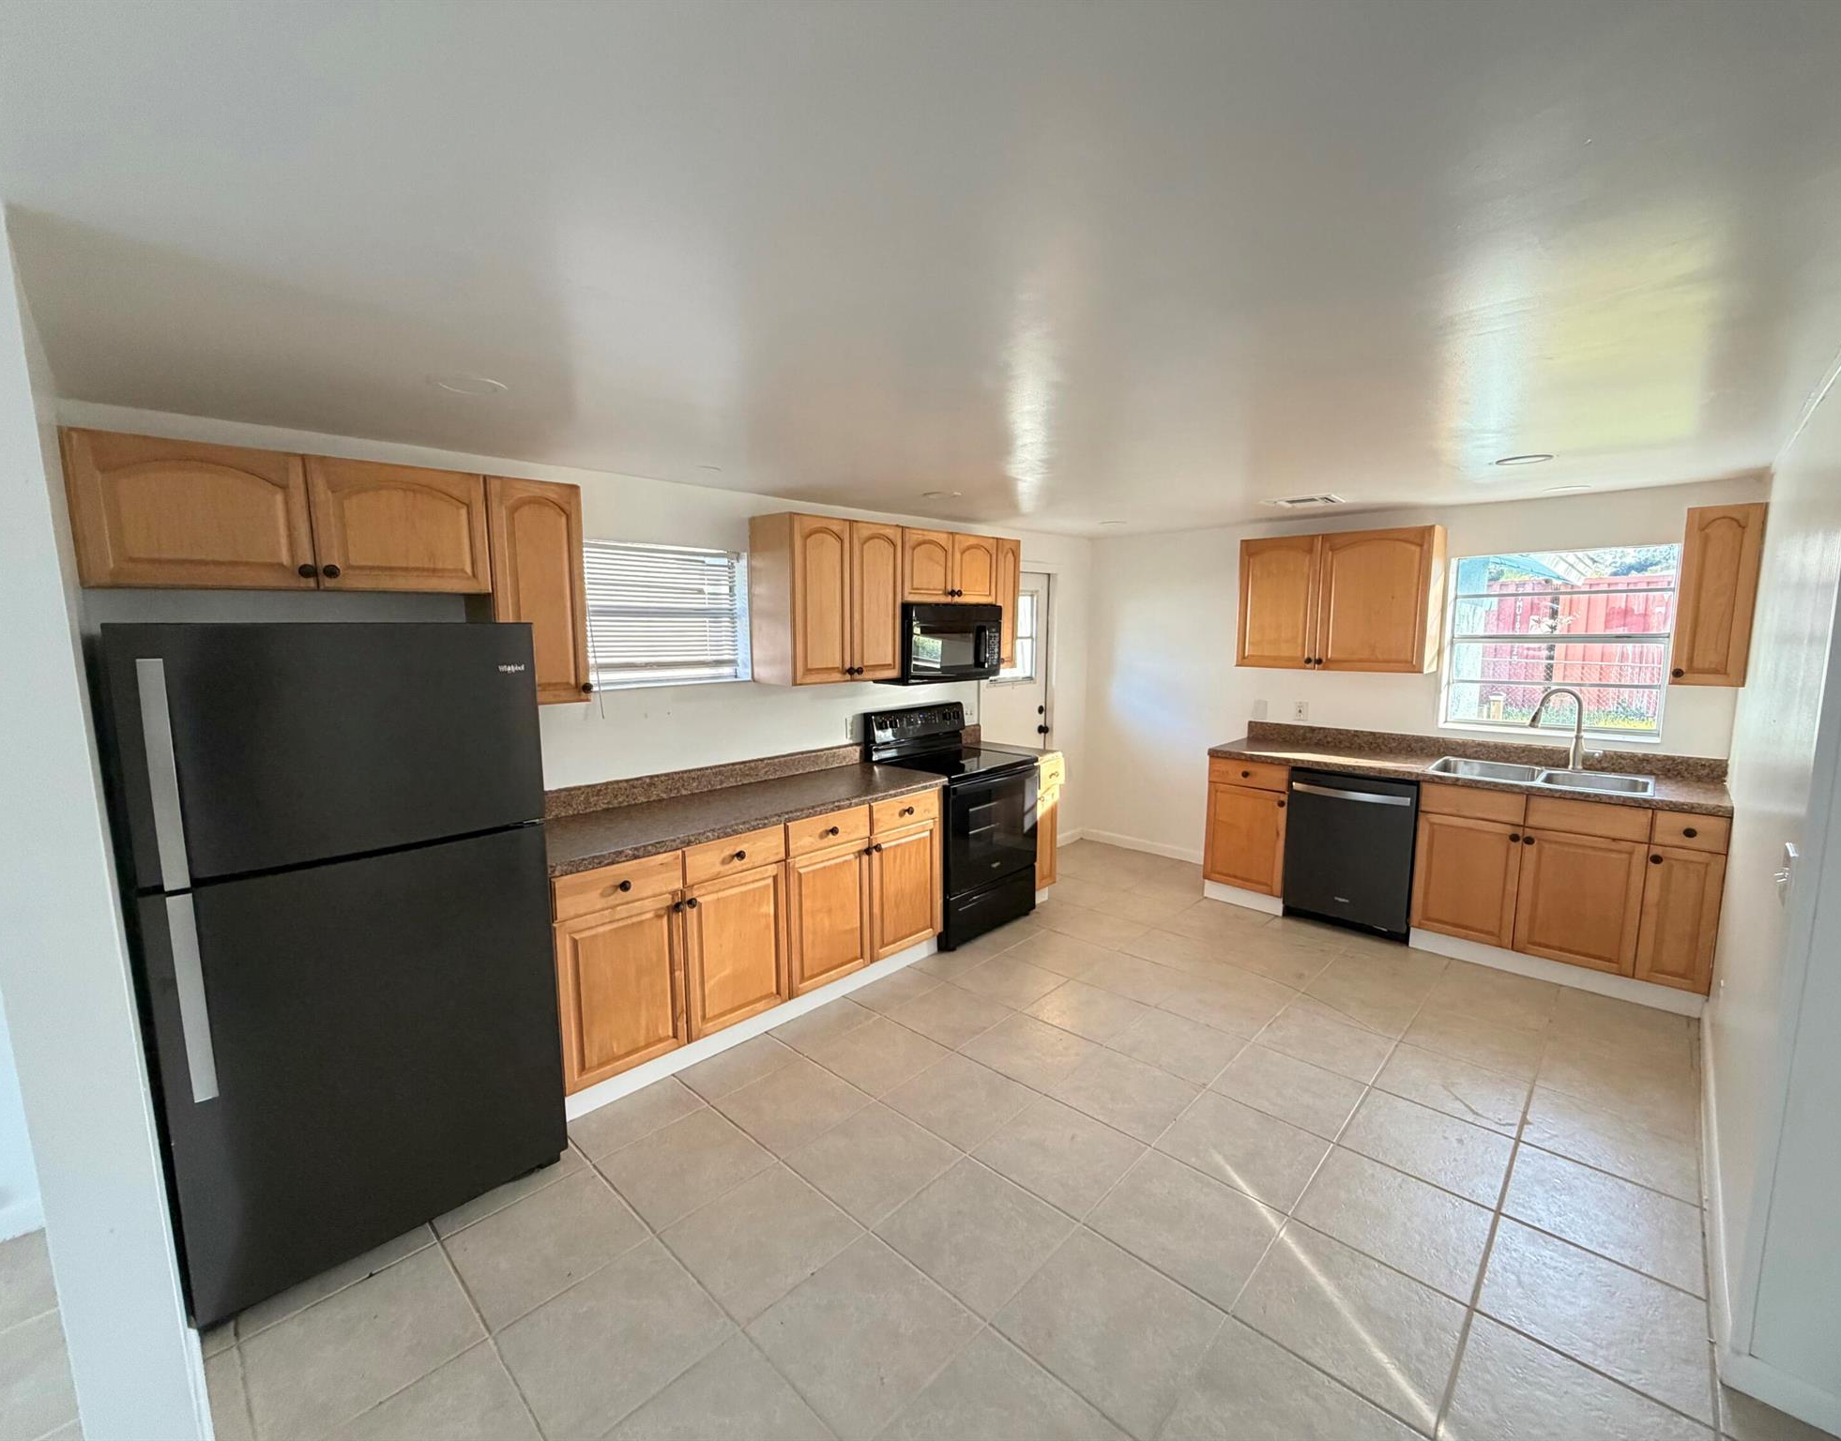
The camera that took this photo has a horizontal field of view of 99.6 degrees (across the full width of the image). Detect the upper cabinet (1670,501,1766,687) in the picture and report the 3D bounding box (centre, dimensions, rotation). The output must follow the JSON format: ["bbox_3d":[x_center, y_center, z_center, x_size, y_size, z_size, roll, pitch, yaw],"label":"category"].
[{"bbox_3d":[3.501,-0.538,3.423,0.230,0.756,0.325,6,10,43],"label":"upper cabinet"}]

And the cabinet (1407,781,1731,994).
[{"bbox_3d":[3.050,0.681,3.714,1.067,0.752,0.594,7,10,43],"label":"cabinet"}]

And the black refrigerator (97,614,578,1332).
[{"bbox_3d":[-1.655,0.551,2.250,0.790,1.655,0.839,6,10,43],"label":"black refrigerator"}]

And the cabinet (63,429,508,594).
[{"bbox_3d":[-1.841,-0.571,2.315,0.330,0.377,0.932,6,10,43],"label":"cabinet"}]

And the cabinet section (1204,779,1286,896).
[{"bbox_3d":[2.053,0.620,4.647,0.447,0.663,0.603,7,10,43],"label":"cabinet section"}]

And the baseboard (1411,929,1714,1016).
[{"bbox_3d":[2.894,1.144,3.608,1.068,0.115,0.020,7,10,43],"label":"baseboard"}]

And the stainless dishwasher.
[{"bbox_3d":[2.428,0.680,4.277,0.603,0.865,0.630,6,10,43],"label":"stainless dishwasher"}]

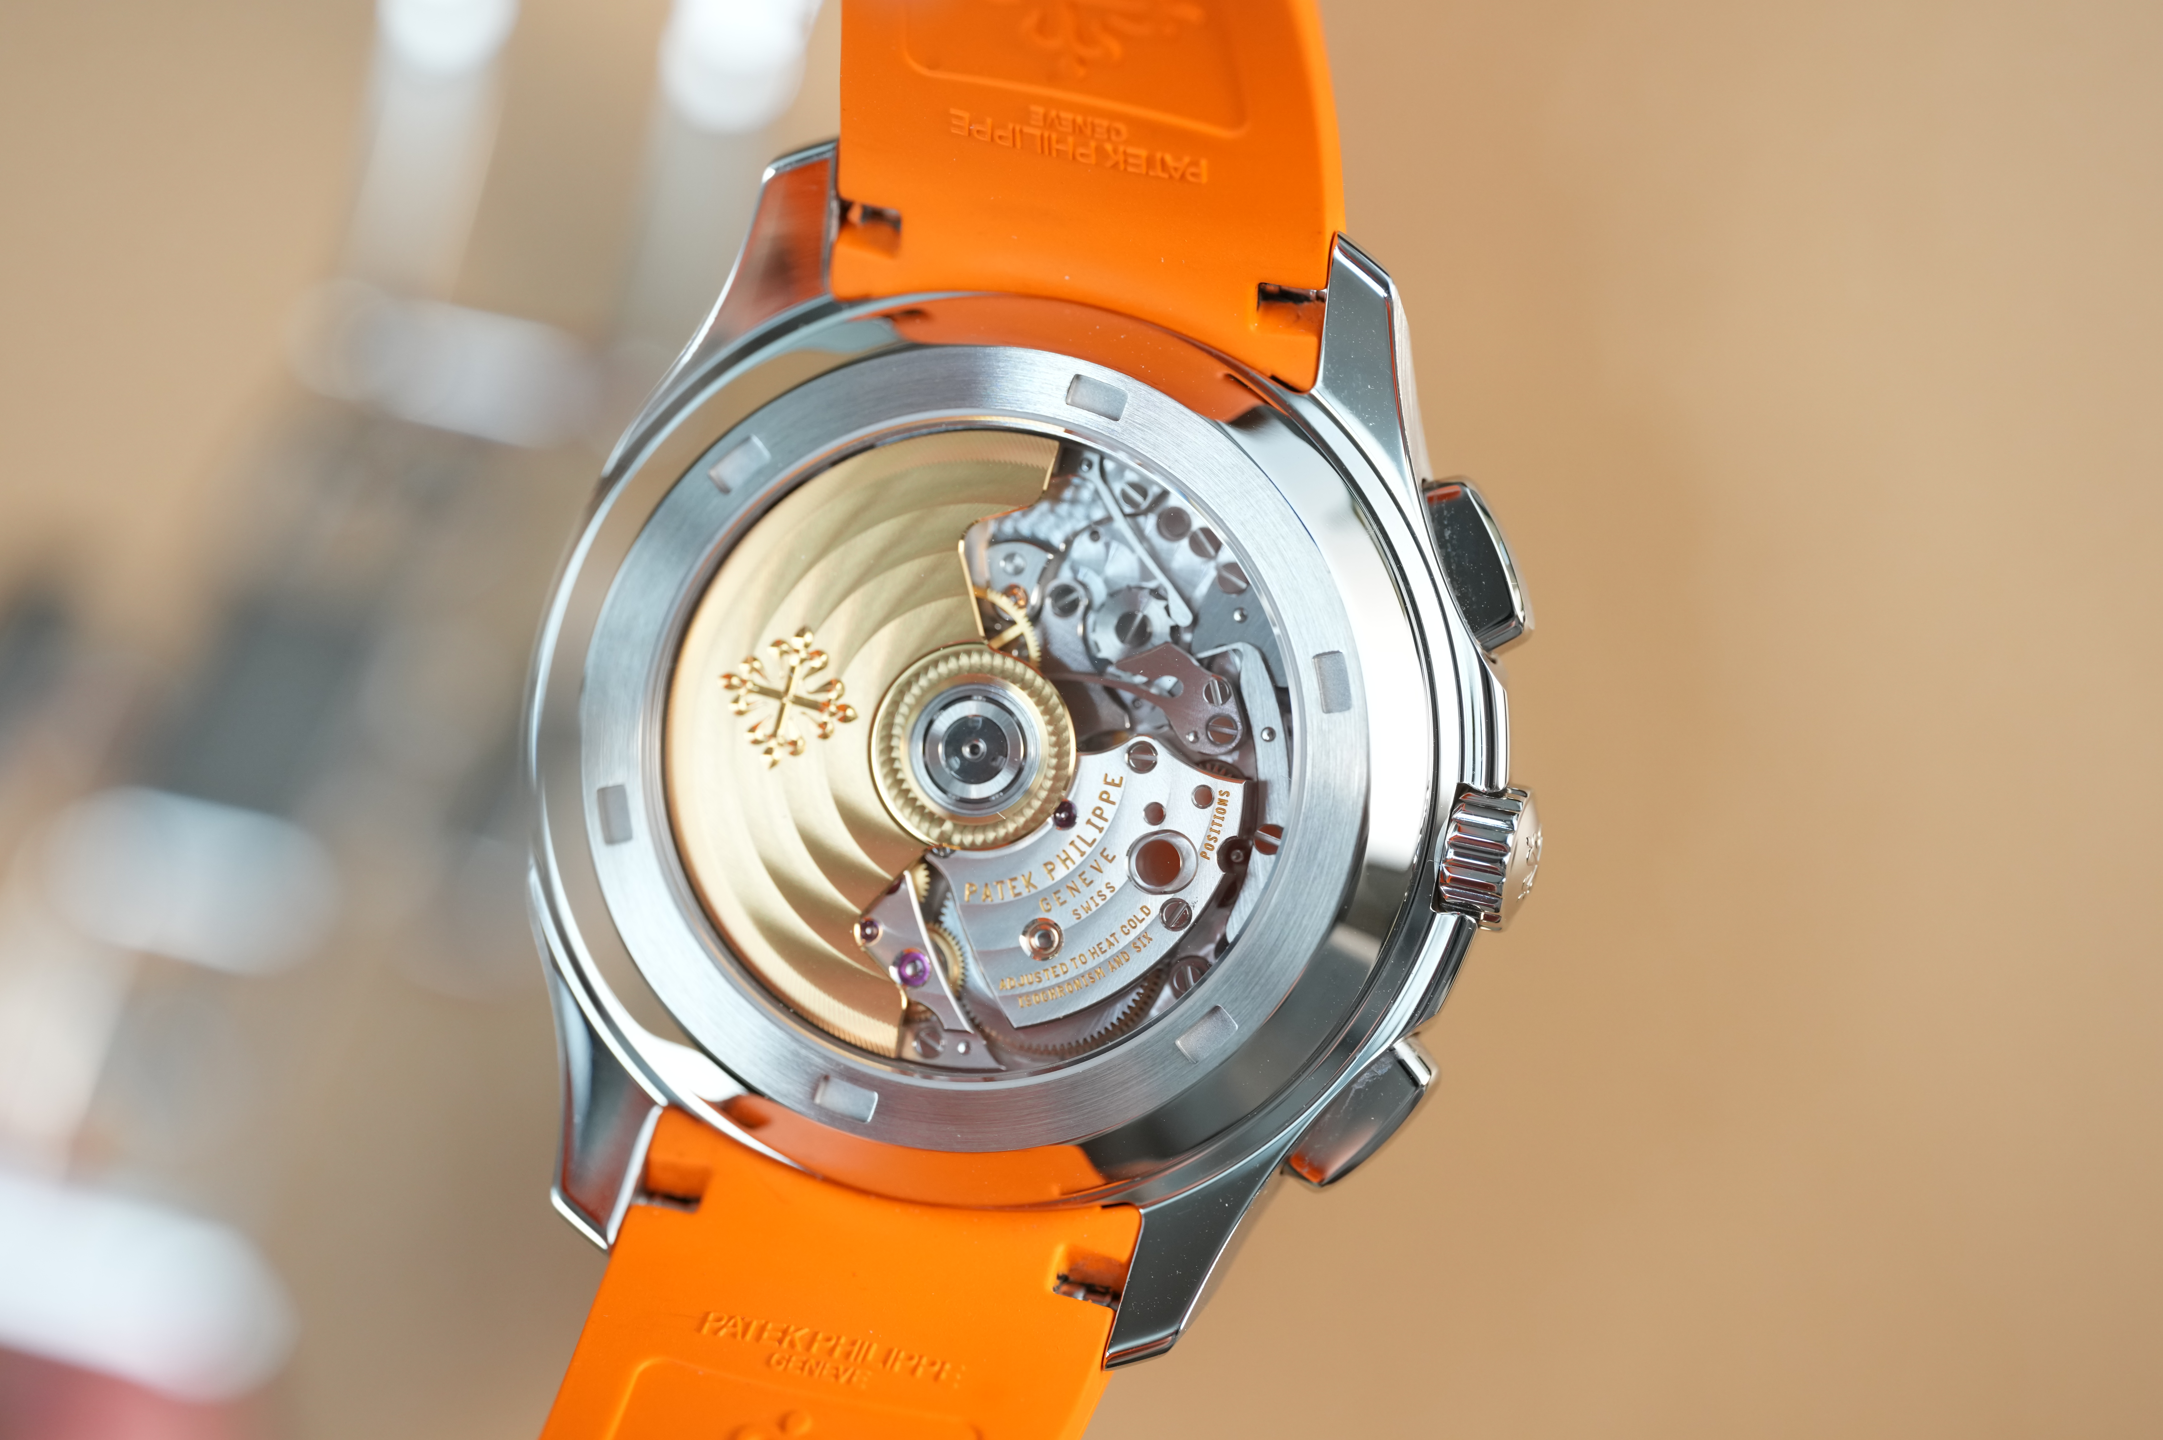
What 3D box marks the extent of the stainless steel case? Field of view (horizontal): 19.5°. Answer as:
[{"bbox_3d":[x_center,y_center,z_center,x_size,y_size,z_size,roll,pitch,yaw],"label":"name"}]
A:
[{"bbox_3d":[-0.003,0.002,0.270,0.043,0.049,0.012,12,2,13],"label":"stainless steel case"}]

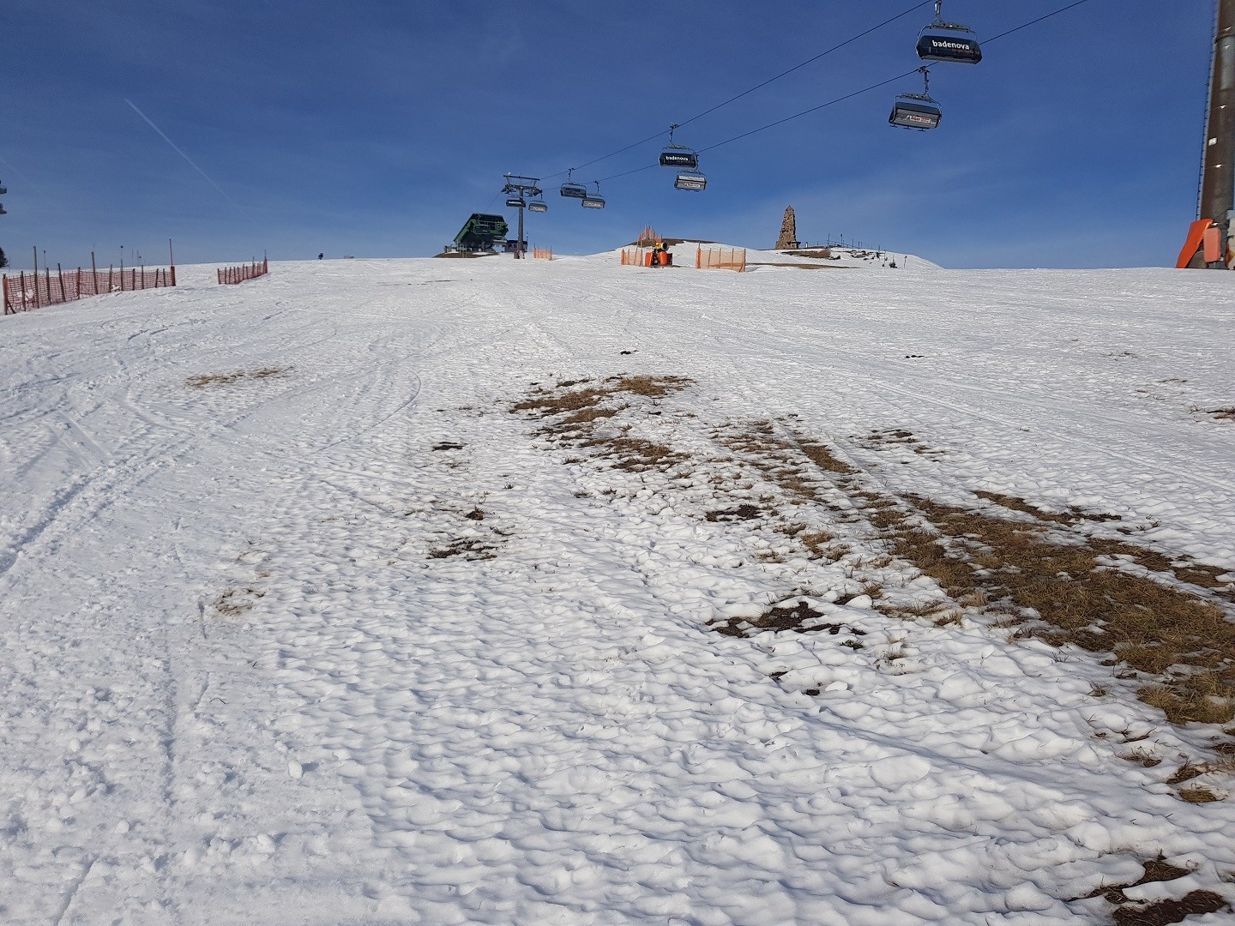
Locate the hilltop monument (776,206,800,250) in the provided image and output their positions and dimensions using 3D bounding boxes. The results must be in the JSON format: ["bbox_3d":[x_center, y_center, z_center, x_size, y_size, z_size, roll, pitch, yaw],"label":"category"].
[{"bbox_3d":[35.709,-49.313,195.000,4.000,9.200,4.000,2,7,14],"label":"hilltop monument"}]

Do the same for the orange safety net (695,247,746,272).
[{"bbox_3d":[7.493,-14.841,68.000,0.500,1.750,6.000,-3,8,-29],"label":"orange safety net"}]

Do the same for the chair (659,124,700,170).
[{"bbox_3d":[5.214,-26.701,78.500,3.300,3.600,1.600,-1,7,-17],"label":"chair"}]

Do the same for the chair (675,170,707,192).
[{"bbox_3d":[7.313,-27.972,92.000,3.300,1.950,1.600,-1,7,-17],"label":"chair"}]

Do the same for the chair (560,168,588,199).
[{"bbox_3d":[-5.297,-34.000,113.000,3.300,3.600,1.600,-1,7,-17],"label":"chair"}]

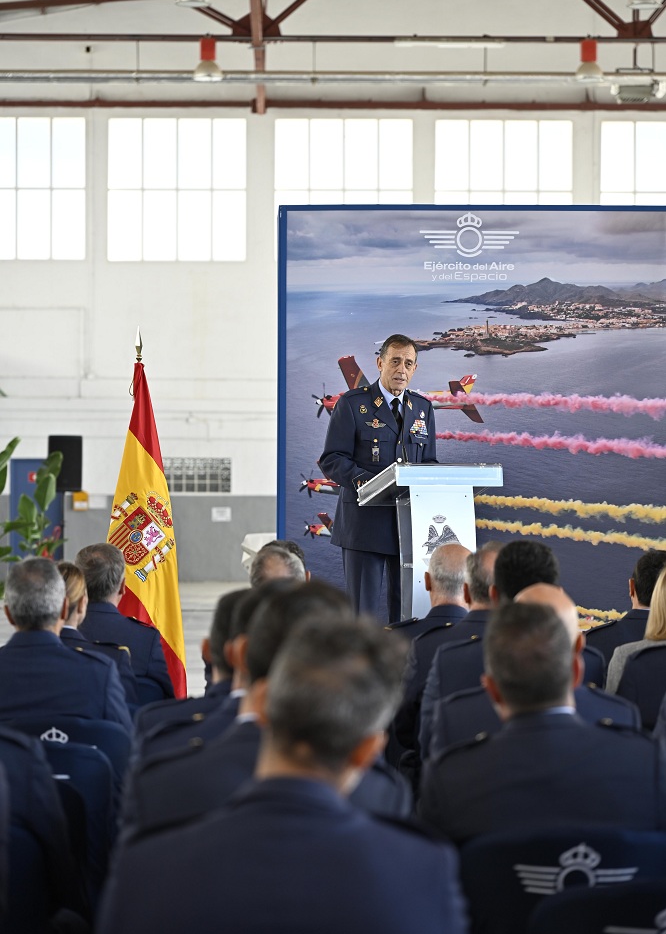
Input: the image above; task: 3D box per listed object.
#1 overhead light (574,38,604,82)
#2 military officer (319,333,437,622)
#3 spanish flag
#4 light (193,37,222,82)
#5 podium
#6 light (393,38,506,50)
[{"bbox_3d":[3.618,-5.741,47.000,0.420,0.620,0.420,0,0,1],"label":"overhead light"},{"bbox_3d":[0.200,0.295,14.650,0.560,1.760,0.430,0,0,-25],"label":"military officer"},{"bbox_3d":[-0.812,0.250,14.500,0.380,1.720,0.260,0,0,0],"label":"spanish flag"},{"bbox_3d":[-1.756,-5.748,47.000,0.420,0.620,0.420,0,0,1],"label":"light"},{"bbox_3d":[0.417,0.580,14.250,0.510,1.190,0.420,0,0,-25],"label":"podium"},{"bbox_3d":[1.636,-5.948,46.800,1.600,0.140,0.180,0,0,1],"label":"light"}]

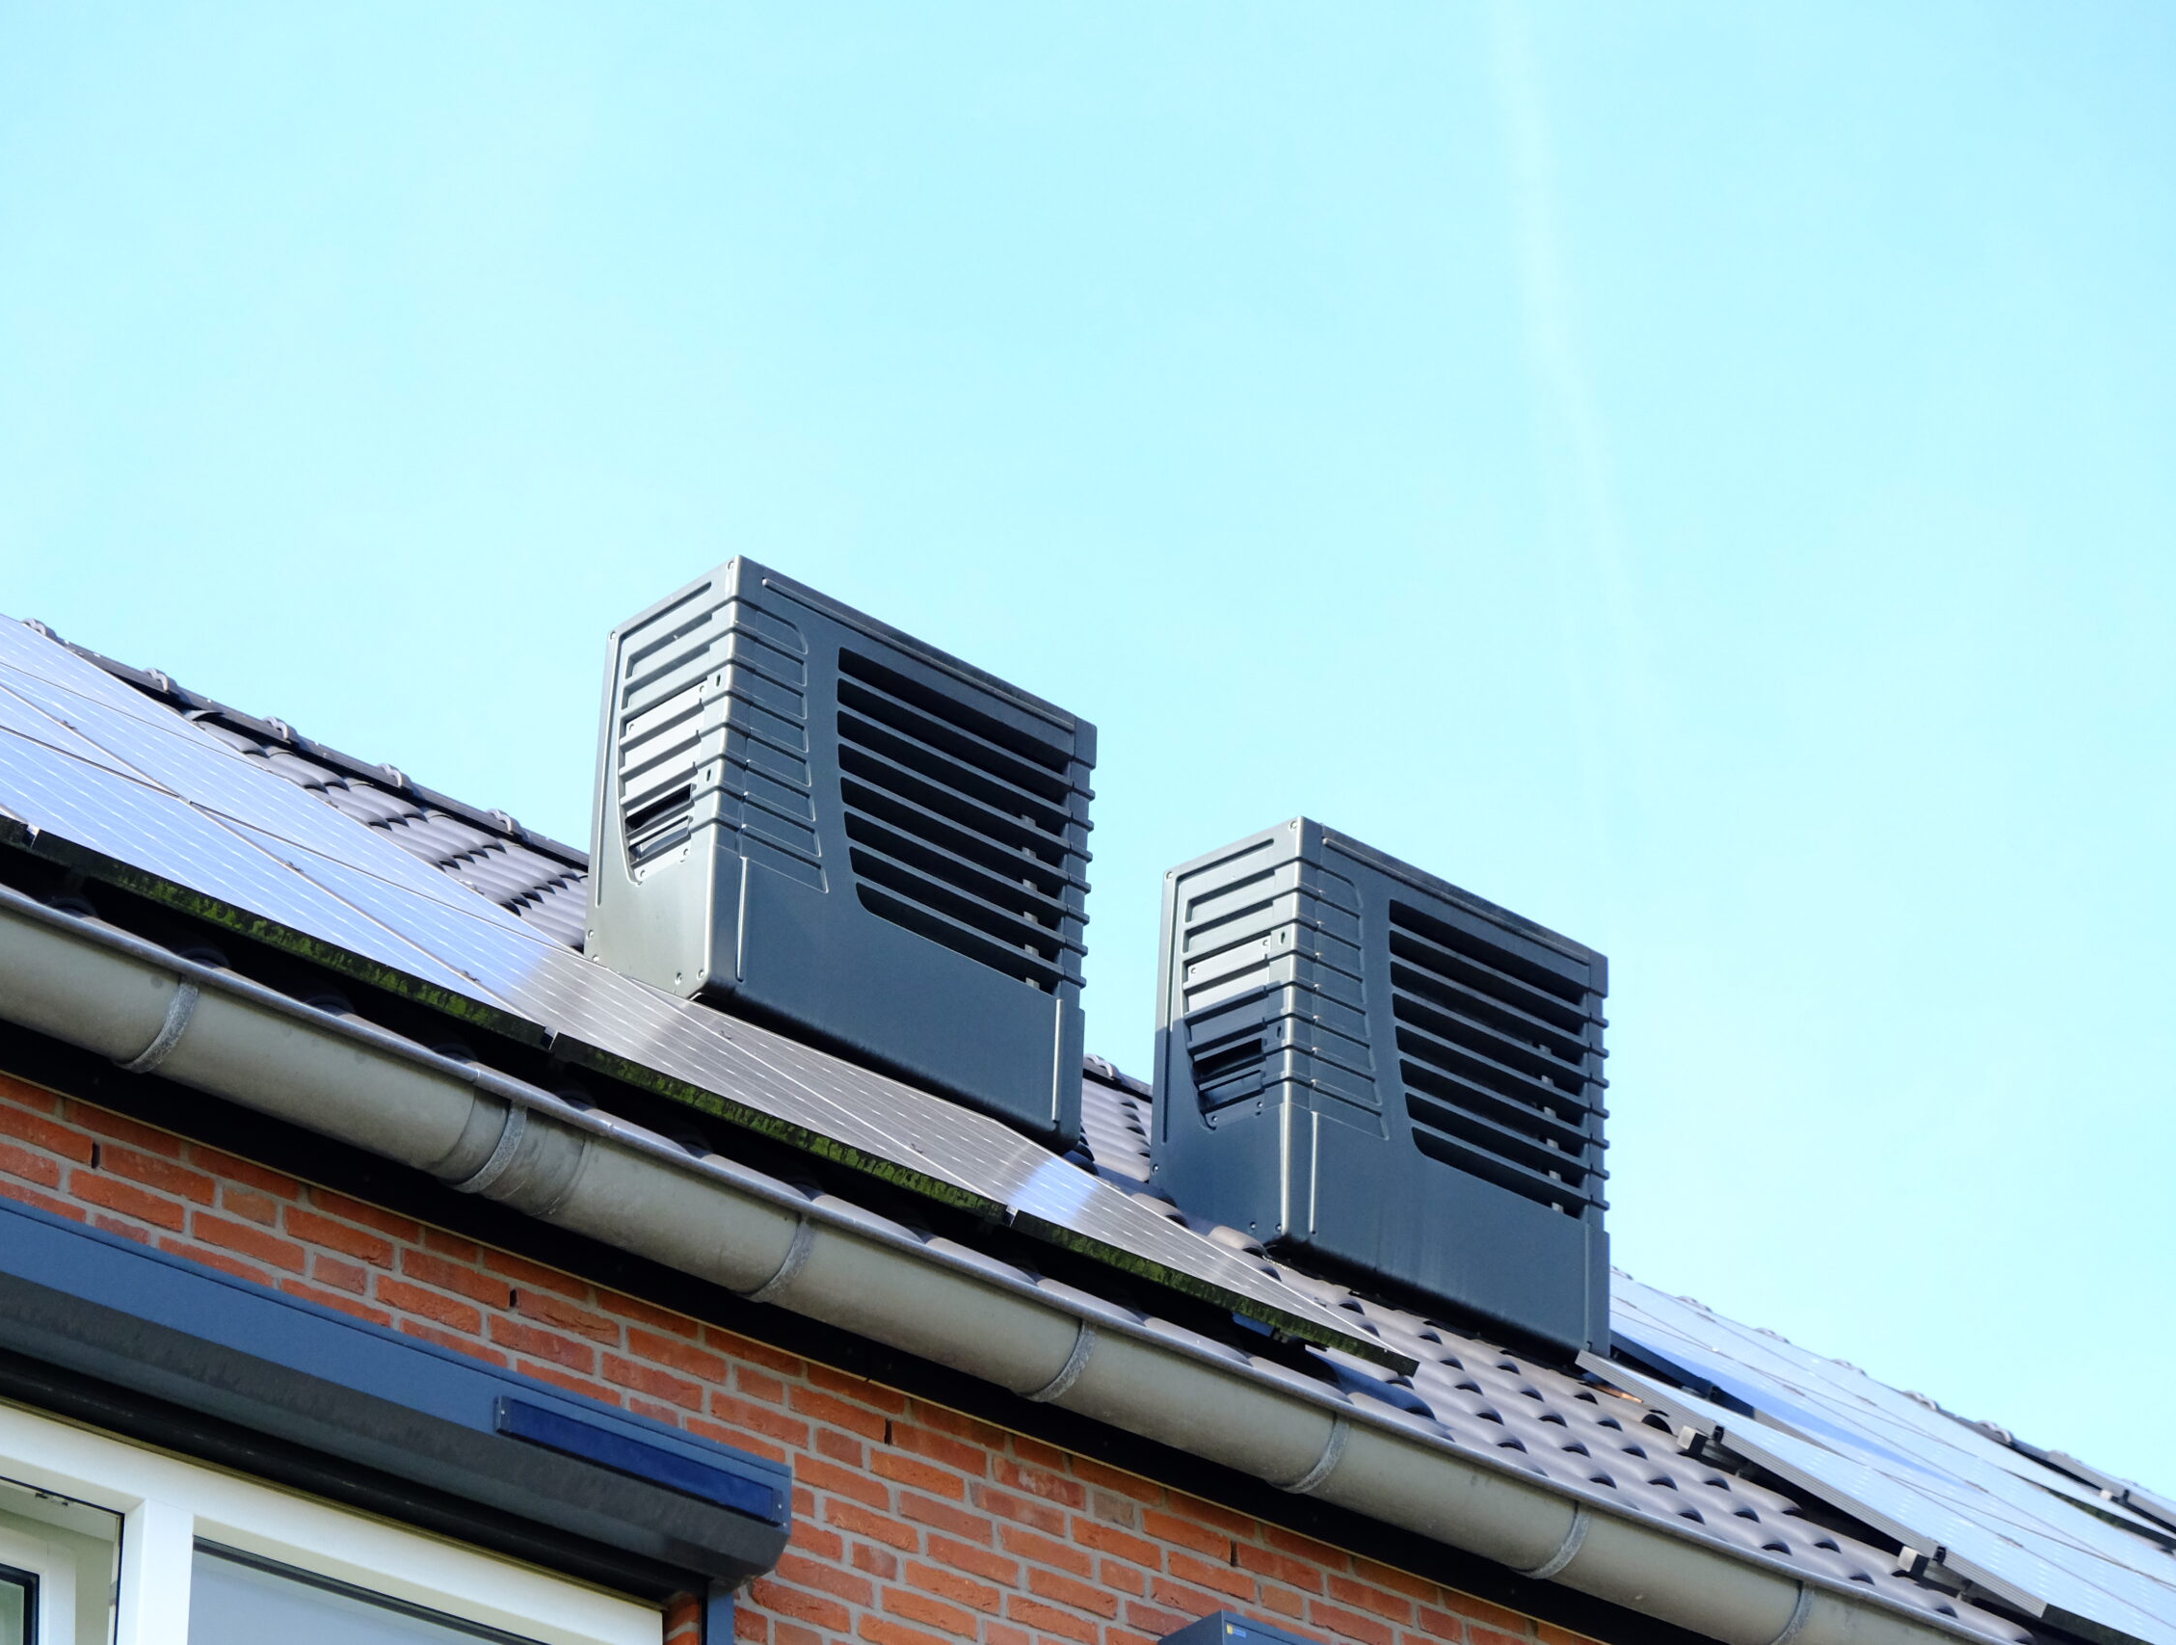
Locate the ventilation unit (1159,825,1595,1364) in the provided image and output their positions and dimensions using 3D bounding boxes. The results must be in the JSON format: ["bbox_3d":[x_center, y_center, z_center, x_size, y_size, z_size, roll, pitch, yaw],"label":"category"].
[{"bbox_3d":[0.722,0.720,13.826,1.065,1.094,0.481,23,-33,-35],"label":"ventilation unit"}]

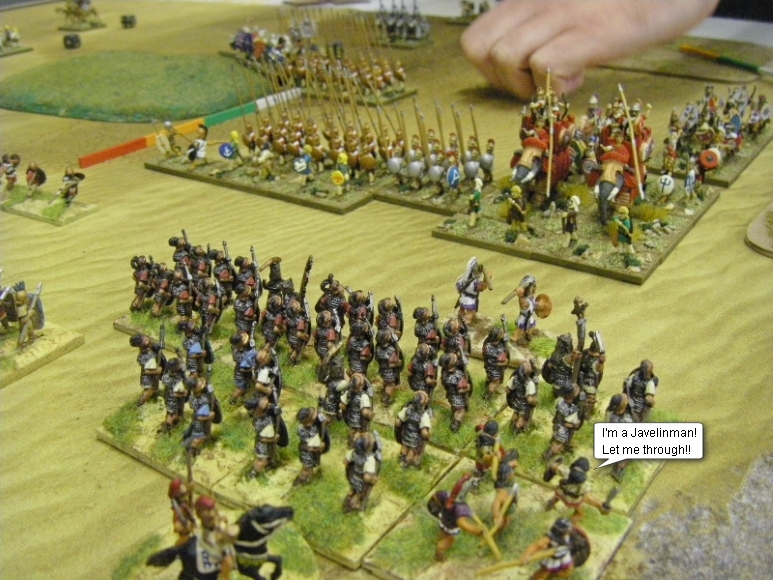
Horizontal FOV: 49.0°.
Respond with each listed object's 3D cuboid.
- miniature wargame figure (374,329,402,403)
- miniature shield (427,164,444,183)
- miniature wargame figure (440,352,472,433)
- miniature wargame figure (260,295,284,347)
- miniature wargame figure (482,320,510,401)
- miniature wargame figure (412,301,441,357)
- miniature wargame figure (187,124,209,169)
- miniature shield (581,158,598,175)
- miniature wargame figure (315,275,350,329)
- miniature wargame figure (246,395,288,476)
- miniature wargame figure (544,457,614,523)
[{"bbox_3d":[0.001,0.019,0.213,0.006,0.020,0.006,18,33,35],"label":"miniature wargame figure"},{"bbox_3d":[0.020,-0.048,0.350,0.007,0.007,0.002,17,32,33],"label":"miniature shield"},{"bbox_3d":[0.017,0.024,0.204,0.009,0.019,0.008,17,32,32],"label":"miniature wargame figure"},{"bbox_3d":[-0.031,0.010,0.232,0.007,0.018,0.007,16,33,32],"label":"miniature wargame figure"},{"bbox_3d":[0.028,0.017,0.215,0.008,0.021,0.008,17,32,32],"label":"miniature wargame figure"},{"bbox_3d":[0.010,0.012,0.226,0.008,0.021,0.008,17,32,32],"label":"miniature wargame figure"},{"bbox_3d":[-0.088,-0.067,0.396,0.008,0.018,0.006,-16,29,-25],"label":"miniature wargame figure"},{"bbox_3d":[0.085,-0.052,0.357,0.006,0.006,0.002,15,31,30],"label":"miniature shield"},{"bbox_3d":[-0.015,0.005,0.241,0.009,0.021,0.008,17,32,32],"label":"miniature wargame figure"},{"bbox_3d":[-0.026,0.032,0.188,0.008,0.019,0.010,20,35,36],"label":"miniature wargame figure"},{"bbox_3d":[0.040,0.041,0.175,0.013,0.015,0.010,13,30,26],"label":"miniature wargame figure"}]

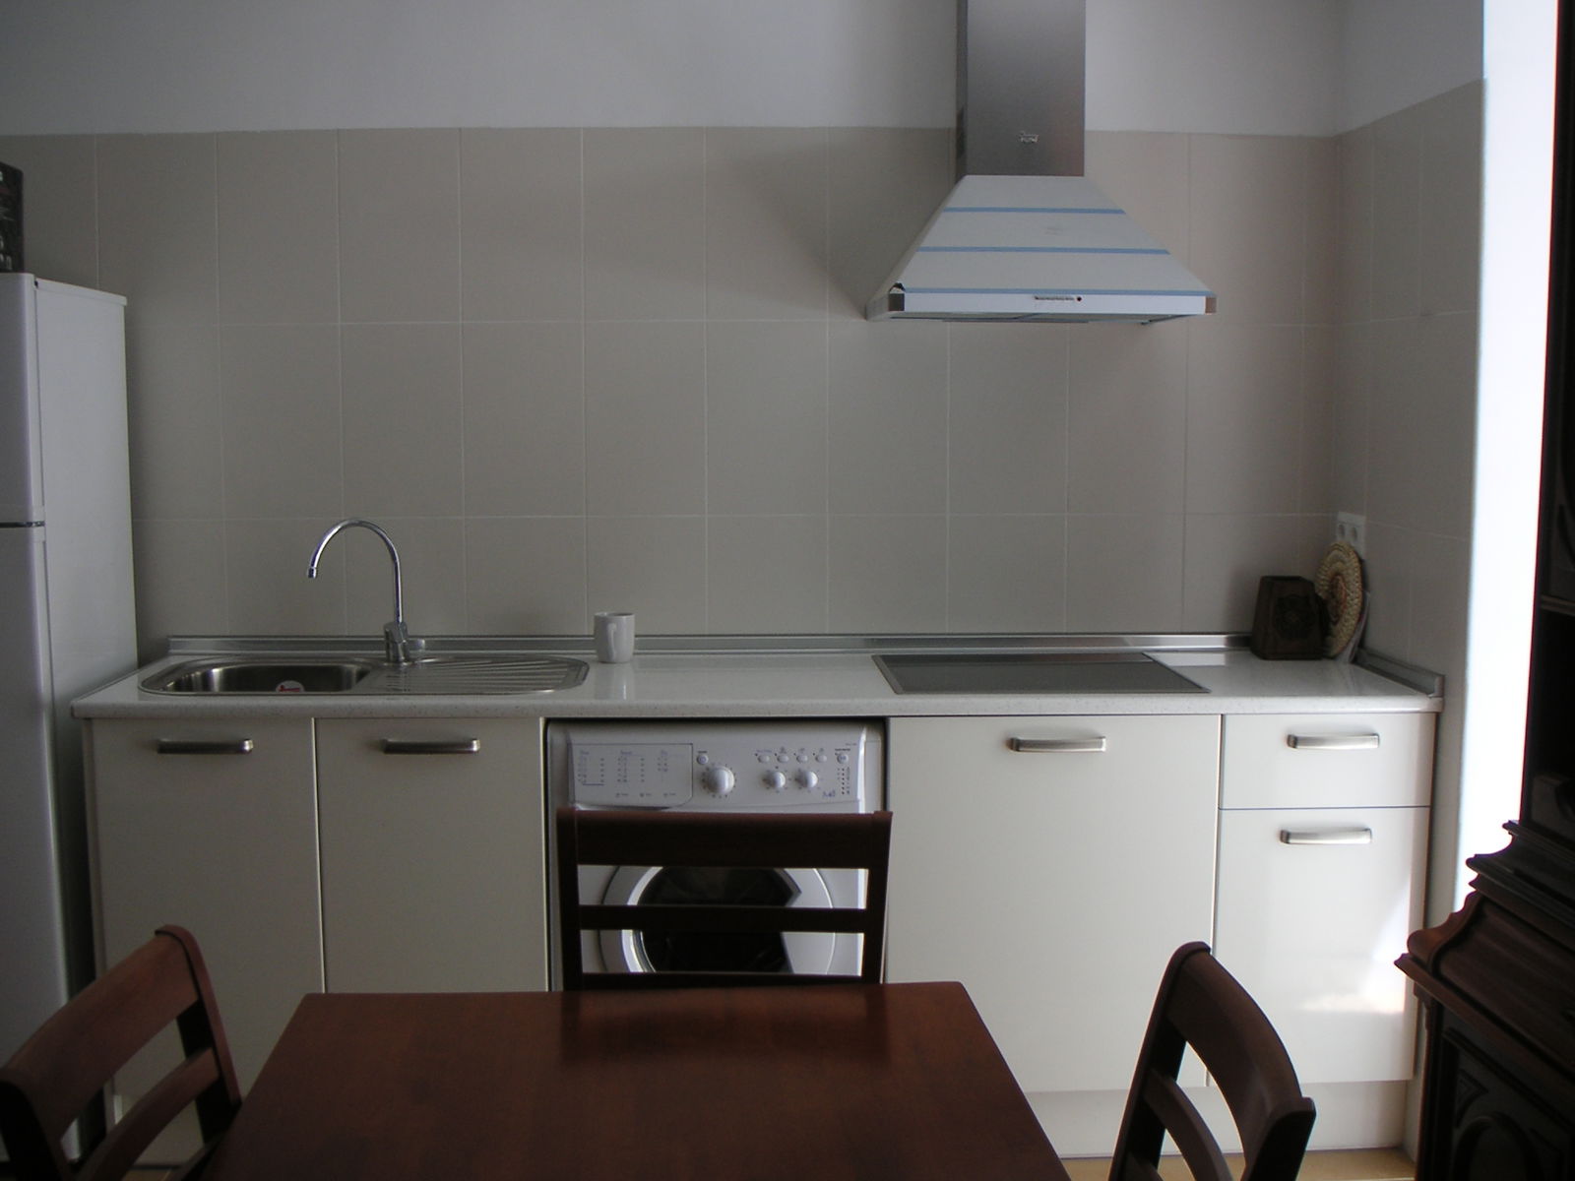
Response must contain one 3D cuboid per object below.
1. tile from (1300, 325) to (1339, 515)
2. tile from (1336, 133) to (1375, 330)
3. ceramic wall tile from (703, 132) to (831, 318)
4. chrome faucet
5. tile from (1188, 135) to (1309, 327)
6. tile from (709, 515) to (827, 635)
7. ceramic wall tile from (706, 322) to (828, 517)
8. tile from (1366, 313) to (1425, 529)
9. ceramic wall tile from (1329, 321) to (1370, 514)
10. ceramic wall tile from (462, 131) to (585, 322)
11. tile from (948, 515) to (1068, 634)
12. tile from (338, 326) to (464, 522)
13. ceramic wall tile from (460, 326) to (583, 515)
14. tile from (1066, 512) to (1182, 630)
[{"bbox_3d":[1.110,-0.356,3.622,0.071,0.400,0.010,0,6,-2],"label":"tile"},{"bbox_3d":[1.146,-0.730,3.474,0.010,0.394,0.201,0,6,-2],"label":"tile"},{"bbox_3d":[-0.041,-0.743,3.518,0.250,0.396,0.010,0,6,-2],"label":"ceramic wall tile"},{"bbox_3d":[-0.840,0.004,3.421,0.228,0.285,0.060,-2,6,-14],"label":"chrome faucet"},{"bbox_3d":[0.944,-0.744,3.566,0.250,0.398,0.010,0,5,-1],"label":"tile"},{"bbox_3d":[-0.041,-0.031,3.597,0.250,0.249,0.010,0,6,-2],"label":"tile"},{"bbox_3d":[-0.043,-0.355,3.571,0.250,0.400,0.010,0,6,-2],"label":"ceramic wall tile"},{"bbox_3d":[1.159,-0.319,3.292,0.010,0.400,0.250,0,6,-2],"label":"tile"},{"bbox_3d":[1.151,-0.346,3.515,0.010,0.400,0.196,0,6,-2],"label":"ceramic wall tile"},{"bbox_3d":[-0.538,-0.738,3.498,0.250,0.396,0.010,0,6,-2],"label":"ceramic wall tile"},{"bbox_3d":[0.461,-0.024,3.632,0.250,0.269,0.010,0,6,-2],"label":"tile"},{"bbox_3d":[-0.791,-0.348,3.542,0.250,0.400,0.010,0,6,-2],"label":"tile"},{"bbox_3d":[-0.541,-0.349,3.541,0.250,0.396,0.010,0,6,-2],"label":"ceramic wall tile"},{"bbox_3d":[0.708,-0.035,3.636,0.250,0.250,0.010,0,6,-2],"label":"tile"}]

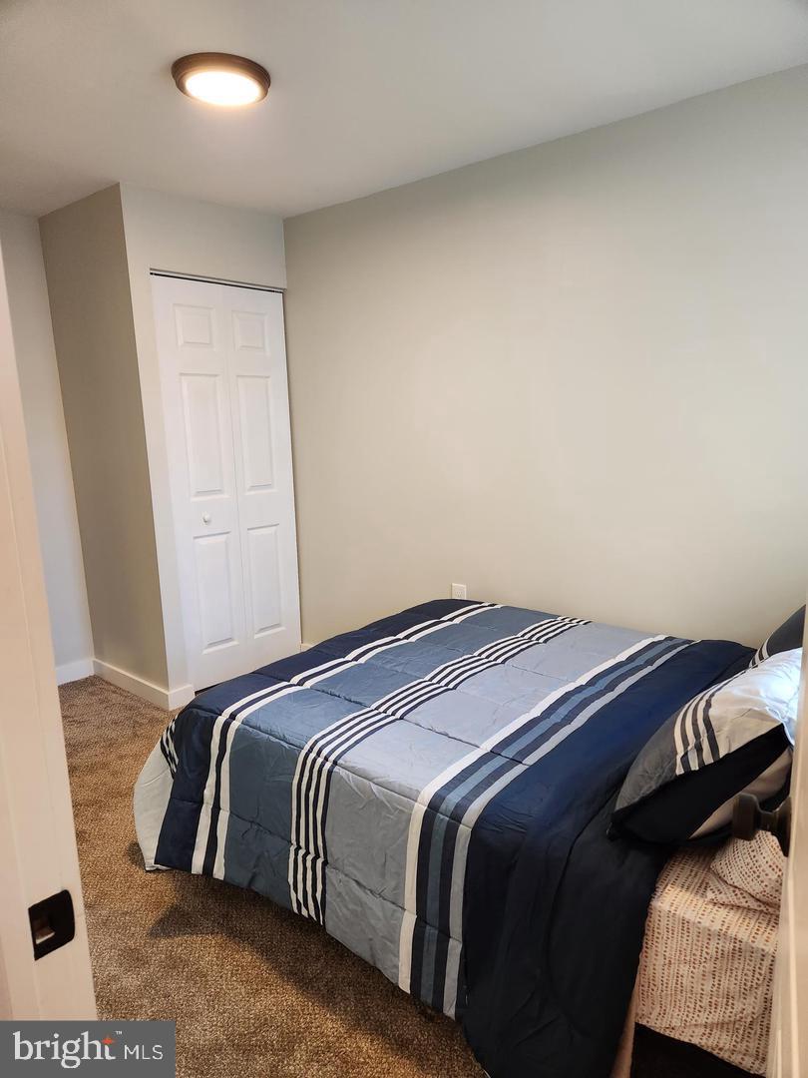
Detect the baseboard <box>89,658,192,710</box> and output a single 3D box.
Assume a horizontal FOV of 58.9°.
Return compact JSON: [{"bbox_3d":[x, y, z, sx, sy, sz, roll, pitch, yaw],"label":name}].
[{"bbox_3d":[-1.403,0.750,3.820,0.774,0.093,0.134,8,14,40],"label":"baseboard"}]

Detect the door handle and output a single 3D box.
[{"bbox_3d":[0.431,0.340,0.866,0.063,0.074,0.074,4,12,27],"label":"door handle"}]

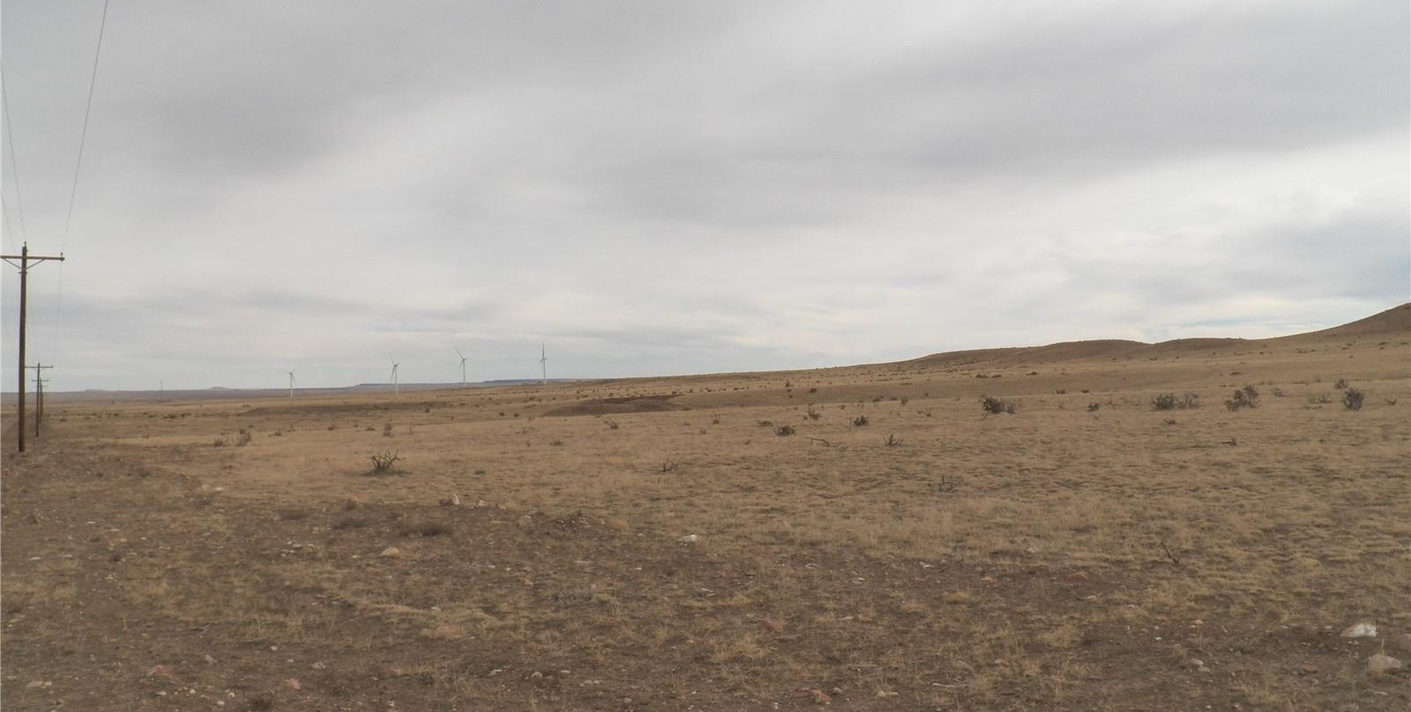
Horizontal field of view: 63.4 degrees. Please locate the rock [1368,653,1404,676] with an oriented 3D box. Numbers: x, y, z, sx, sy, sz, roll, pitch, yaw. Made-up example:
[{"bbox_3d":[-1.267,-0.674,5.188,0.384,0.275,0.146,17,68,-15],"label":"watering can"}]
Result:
[{"bbox_3d":[3.665,1.663,6.150,0.169,0.105,0.150,-1,-2,31],"label":"rock"}]

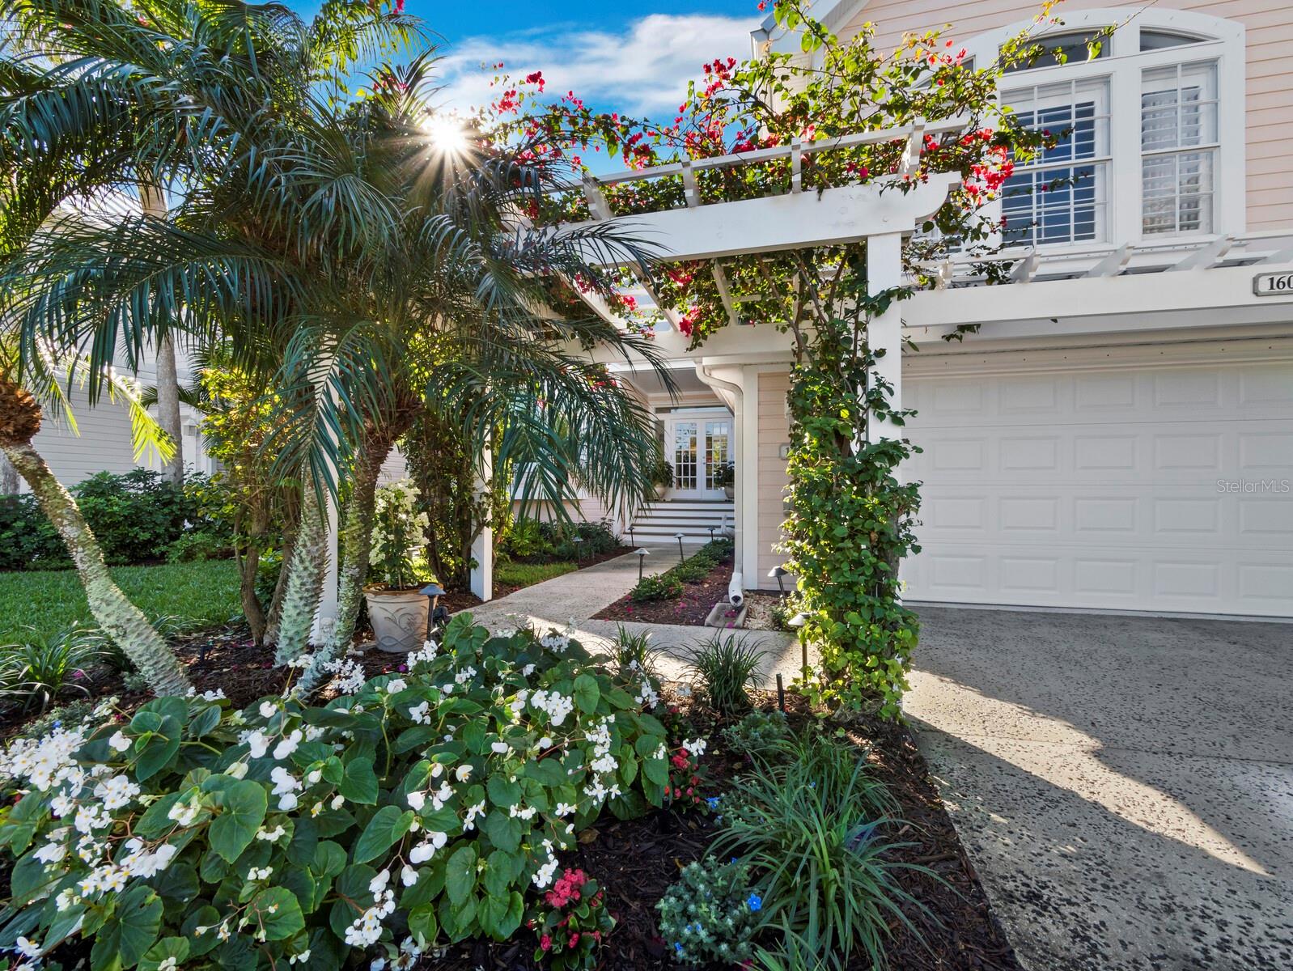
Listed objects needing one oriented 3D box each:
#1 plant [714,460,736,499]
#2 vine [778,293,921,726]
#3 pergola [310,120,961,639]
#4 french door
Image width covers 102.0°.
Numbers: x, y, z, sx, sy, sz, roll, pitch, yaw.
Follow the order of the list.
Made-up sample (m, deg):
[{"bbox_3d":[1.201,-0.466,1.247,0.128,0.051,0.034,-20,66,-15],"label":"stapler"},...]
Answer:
[{"bbox_3d":[2.020,-0.130,12.500,0.780,0.960,0.750,0,0,12],"label":"plant"},{"bbox_3d":[0.985,0.080,2.570,0.610,2.040,0.520,0,0,15],"label":"vine"},{"bbox_3d":[-0.235,-0.250,3.870,3.950,2.710,2.420,0,0,15],"label":"pergola"},{"bbox_3d":[1.380,-0.685,13.100,1.540,2.060,0.100,0,0,12],"label":"french door"}]

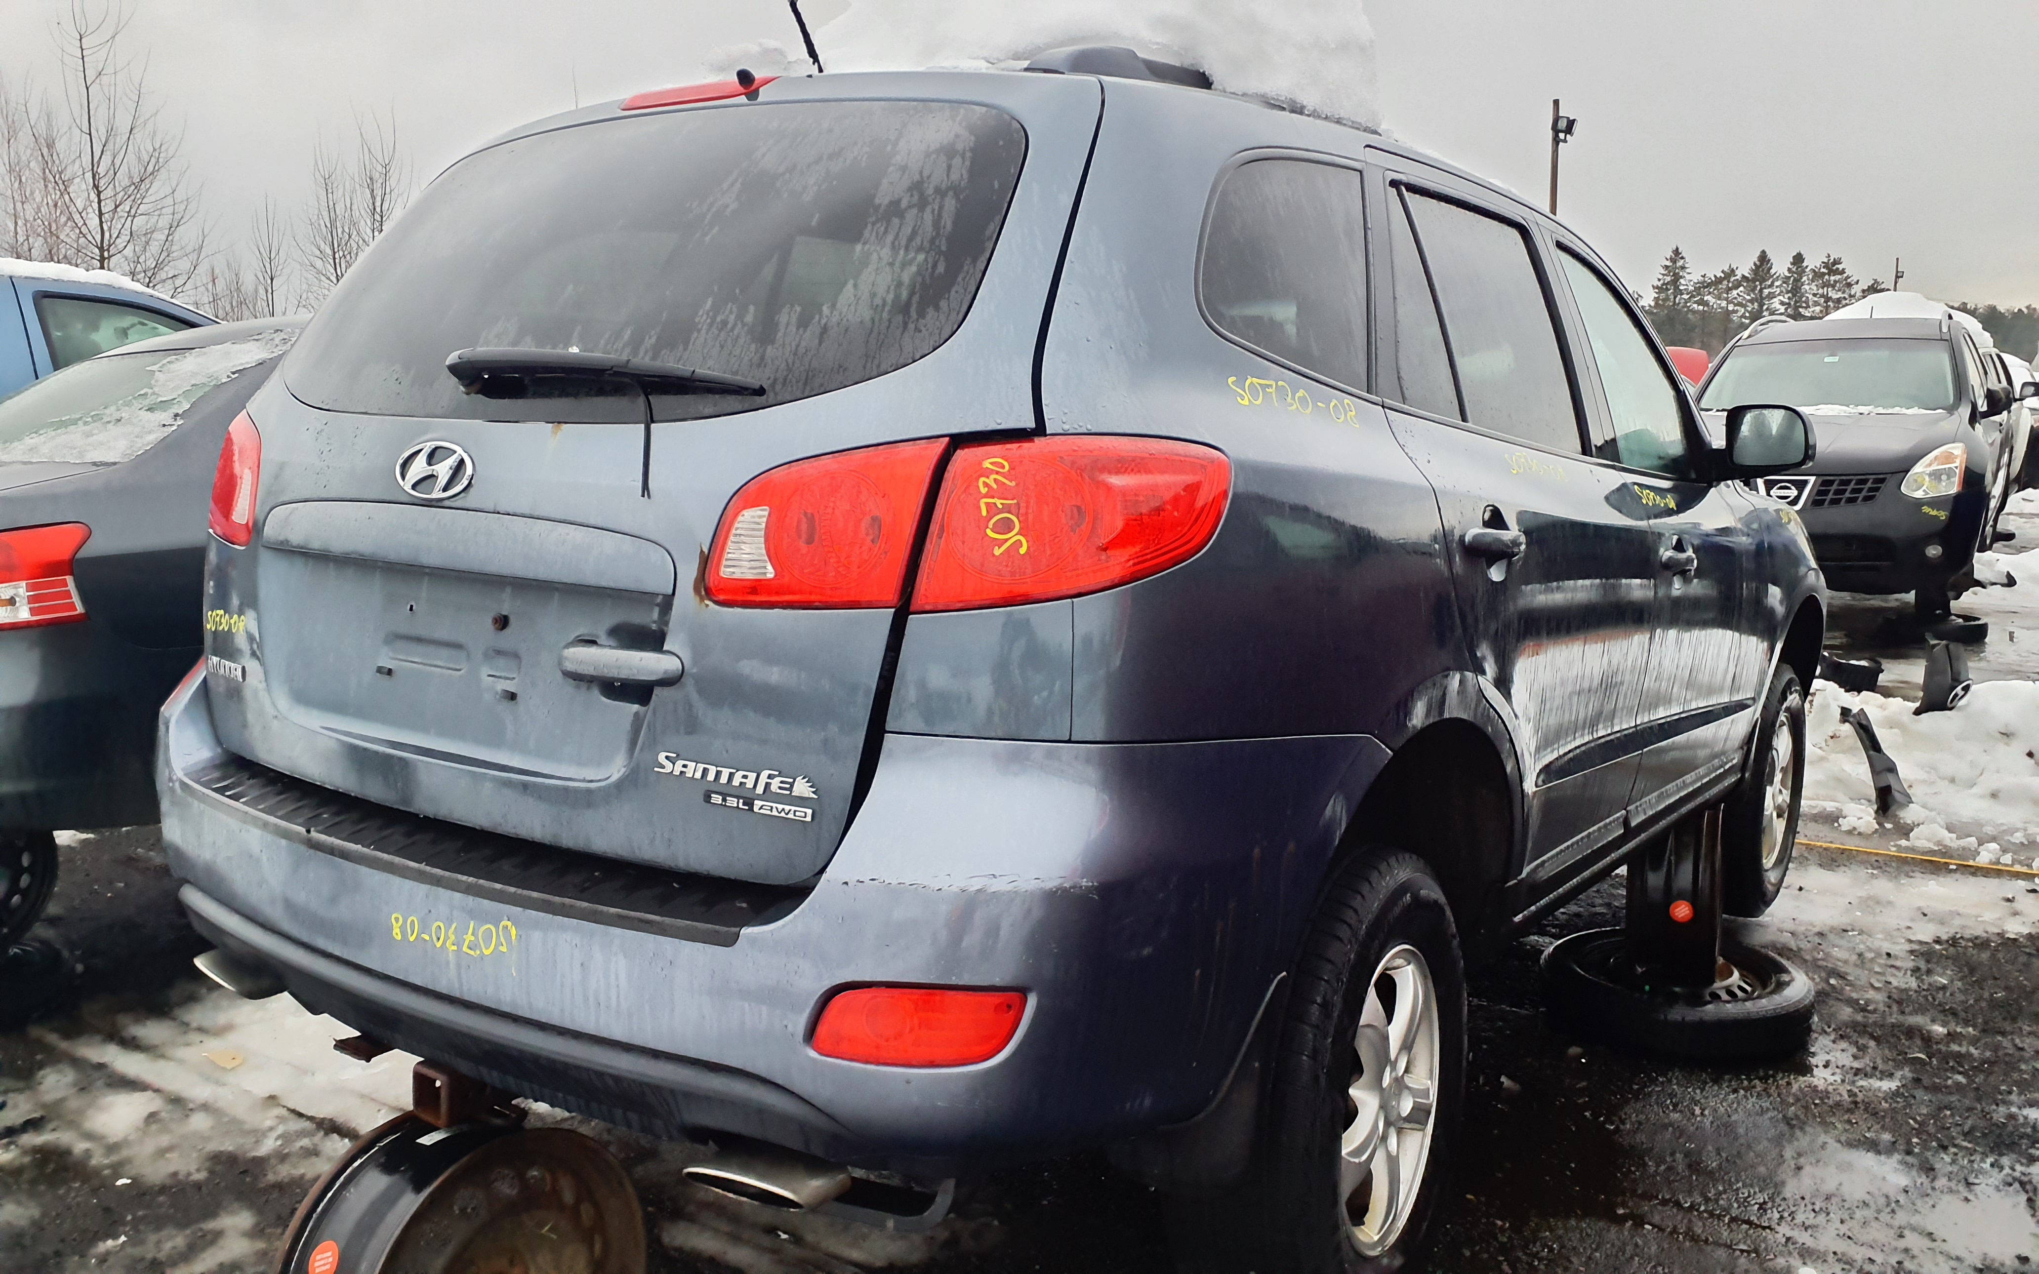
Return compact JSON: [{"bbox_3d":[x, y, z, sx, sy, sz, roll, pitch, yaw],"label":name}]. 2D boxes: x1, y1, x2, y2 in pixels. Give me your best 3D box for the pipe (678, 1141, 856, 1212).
[{"bbox_3d":[-0.255,0.558,1.582,0.158,0.066,0.135,5,7,27],"label":"pipe"}]

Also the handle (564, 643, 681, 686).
[{"bbox_3d":[-0.449,0.031,1.719,0.195,0.042,0.040,6,8,32],"label":"handle"}]

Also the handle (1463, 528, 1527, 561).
[{"bbox_3d":[0.663,-0.125,2.061,0.055,0.048,0.235,6,8,35],"label":"handle"}]

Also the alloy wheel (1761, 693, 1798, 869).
[{"bbox_3d":[2.154,0.451,4.423,0.190,0.460,0.460,7,9,37],"label":"alloy wheel"}]

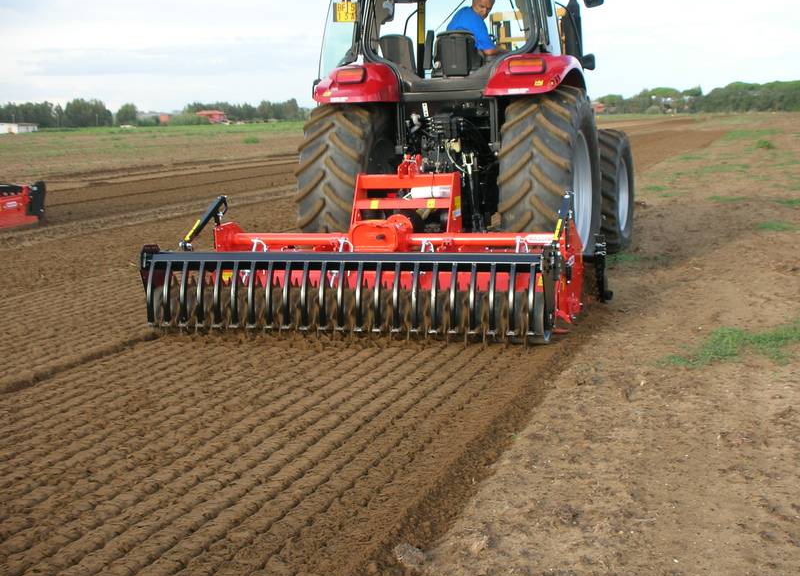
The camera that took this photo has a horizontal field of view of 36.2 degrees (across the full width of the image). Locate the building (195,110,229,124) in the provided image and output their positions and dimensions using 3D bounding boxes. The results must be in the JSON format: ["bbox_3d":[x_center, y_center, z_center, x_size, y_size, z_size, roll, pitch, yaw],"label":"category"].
[{"bbox_3d":[-61.556,-55.678,400.000,11.000,4.700,9.000,-3,8,-9],"label":"building"}]

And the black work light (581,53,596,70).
[{"bbox_3d":[1.898,-2.293,12.400,0.180,0.200,0.120,1,8,17],"label":"black work light"}]

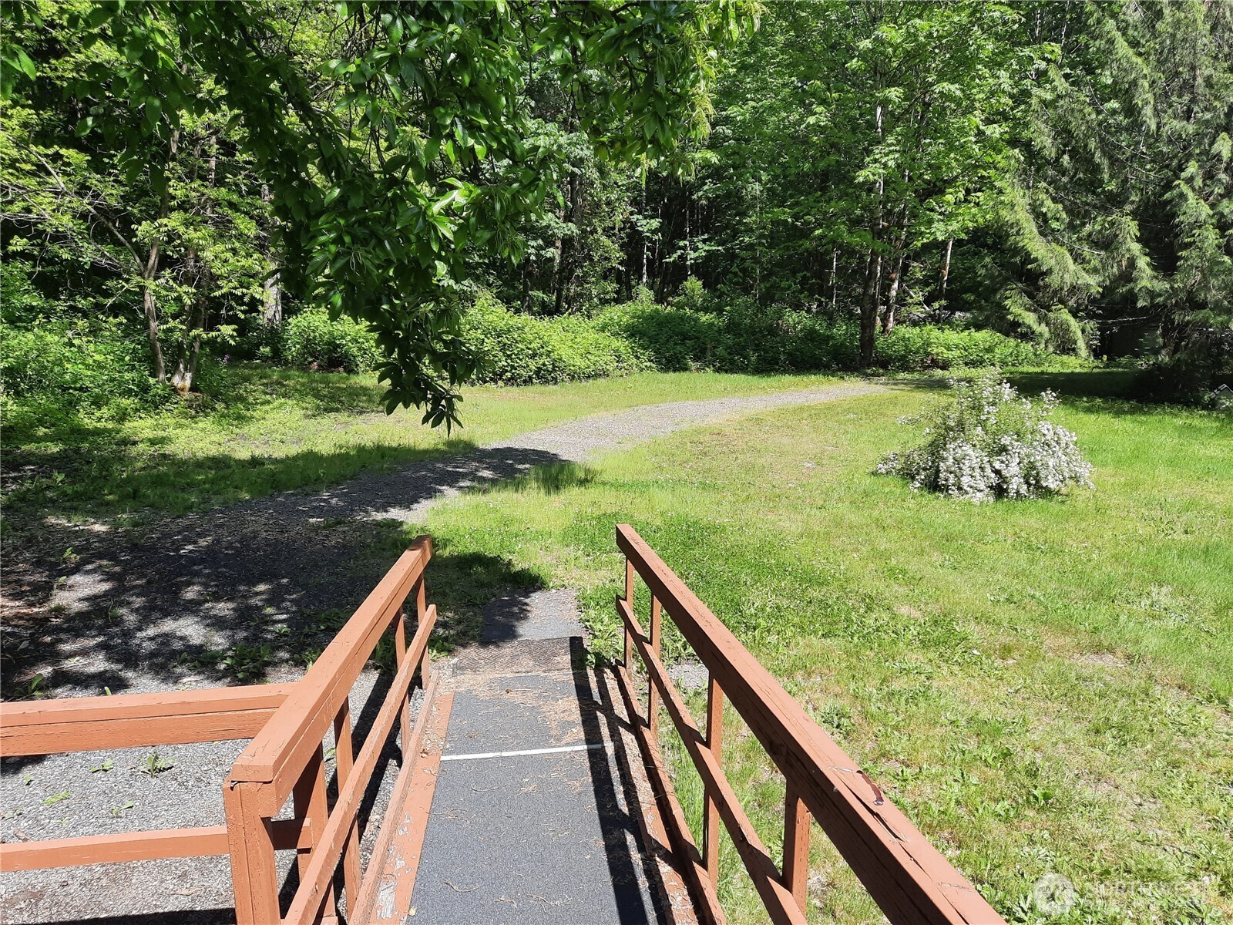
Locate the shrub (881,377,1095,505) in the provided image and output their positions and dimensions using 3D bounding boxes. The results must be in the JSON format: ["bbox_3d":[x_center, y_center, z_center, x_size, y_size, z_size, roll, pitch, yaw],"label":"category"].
[{"bbox_3d":[4.660,-0.410,11.400,2.600,1.320,2.300,5,14,22],"label":"shrub"}]

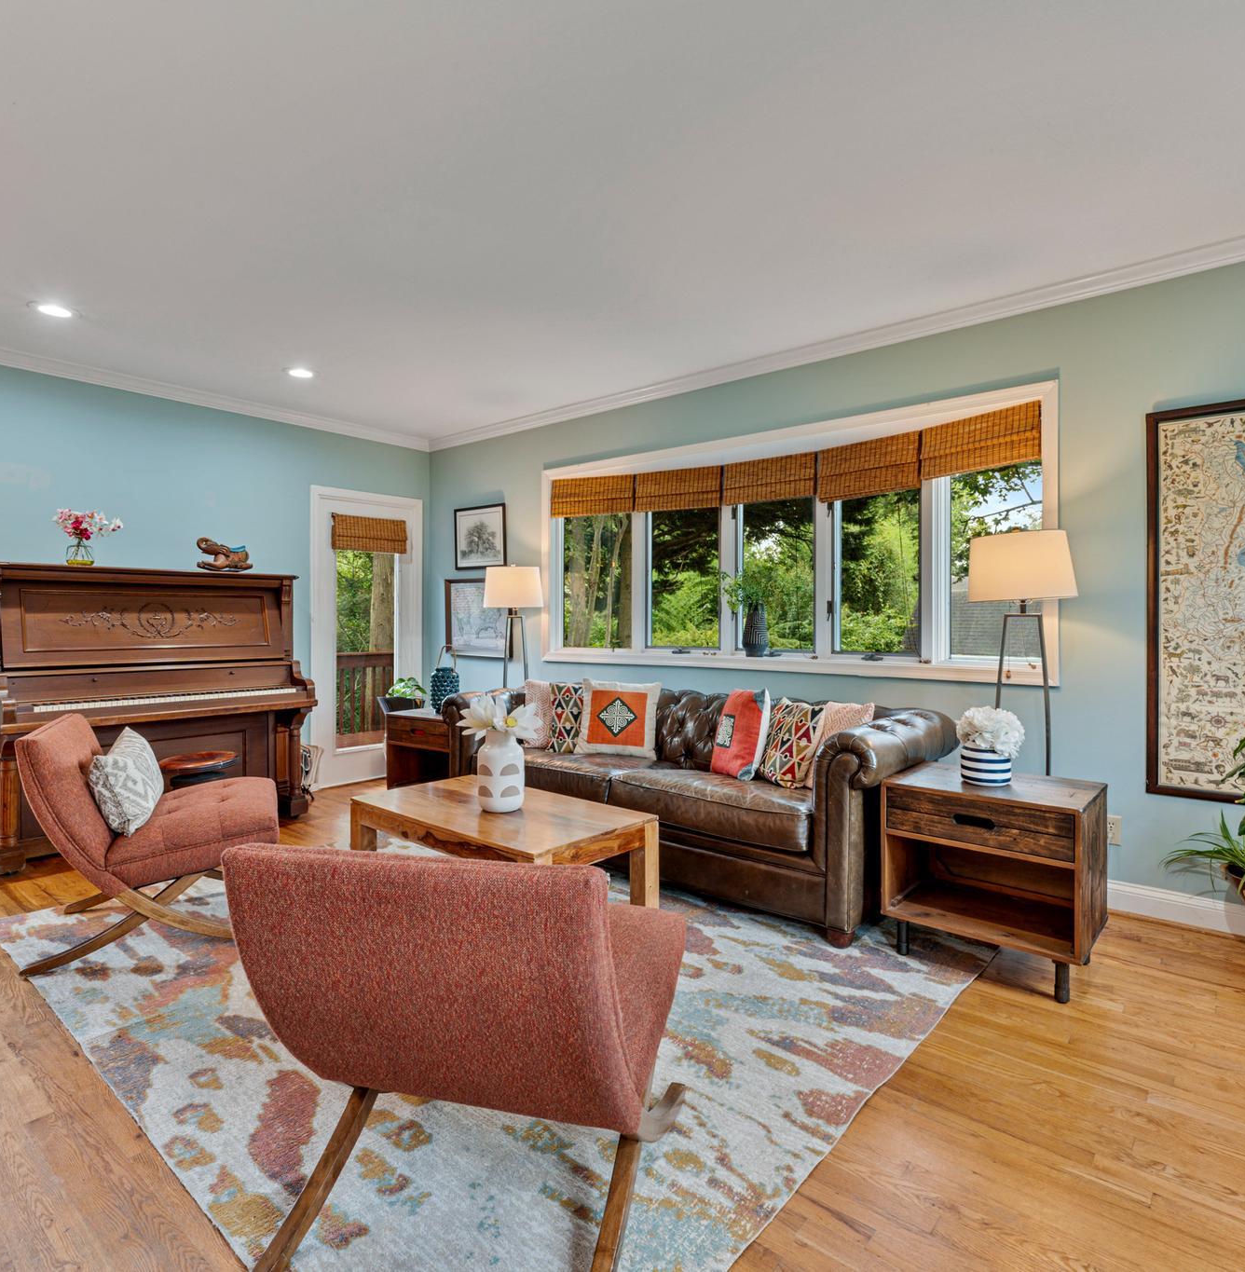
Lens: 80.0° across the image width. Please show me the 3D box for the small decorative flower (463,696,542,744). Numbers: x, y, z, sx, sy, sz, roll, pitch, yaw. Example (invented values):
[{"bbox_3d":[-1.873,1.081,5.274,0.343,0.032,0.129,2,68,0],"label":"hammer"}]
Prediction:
[{"bbox_3d":[-0.483,0.337,2.966,0.320,0.180,0.260,0,1,-9],"label":"small decorative flower"}]

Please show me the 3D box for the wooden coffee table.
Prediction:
[{"bbox_3d":[-0.473,0.873,2.841,1.091,0.424,0.601,1,1,41],"label":"wooden coffee table"}]

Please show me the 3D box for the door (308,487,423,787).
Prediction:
[{"bbox_3d":[-1.827,0.016,5.377,0.069,2.072,0.899,1,1,39],"label":"door"}]

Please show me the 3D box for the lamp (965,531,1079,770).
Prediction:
[{"bbox_3d":[1.552,0.341,2.881,0.371,1.513,0.371,1,1,39],"label":"lamp"}]

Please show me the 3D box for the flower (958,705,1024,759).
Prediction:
[{"bbox_3d":[1.298,0.334,2.616,0.205,0.175,0.205,1,2,40],"label":"flower"}]

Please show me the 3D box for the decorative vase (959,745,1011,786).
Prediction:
[{"bbox_3d":[1.292,0.461,2.634,0.160,0.118,0.160,1,2,40],"label":"decorative vase"}]

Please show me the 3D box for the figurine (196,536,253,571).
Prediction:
[{"bbox_3d":[-2.329,-0.460,4.353,0.103,0.195,0.300,1,1,30],"label":"figurine"}]

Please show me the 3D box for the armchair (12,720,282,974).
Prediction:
[{"bbox_3d":[-1.738,0.709,2.834,0.785,0.780,0.630,-1,1,-25],"label":"armchair"}]

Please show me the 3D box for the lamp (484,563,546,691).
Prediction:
[{"bbox_3d":[-0.712,0.295,4.860,0.380,1.520,0.380,1,2,40],"label":"lamp"}]

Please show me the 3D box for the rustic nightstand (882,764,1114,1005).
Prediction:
[{"bbox_3d":[1.271,0.804,2.545,0.587,0.597,0.464,1,1,39],"label":"rustic nightstand"}]

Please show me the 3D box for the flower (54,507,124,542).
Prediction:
[{"bbox_3d":[-2.753,-0.573,3.827,0.190,0.175,0.260,1,2,40],"label":"flower"}]

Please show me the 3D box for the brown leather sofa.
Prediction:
[{"bbox_3d":[0.223,0.695,3.609,2.393,0.779,0.939,1,1,39],"label":"brown leather sofa"}]

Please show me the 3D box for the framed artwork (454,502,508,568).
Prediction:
[{"bbox_3d":[-1.013,-0.710,5.343,0.573,0.439,0.025,1,1,39],"label":"framed artwork"}]

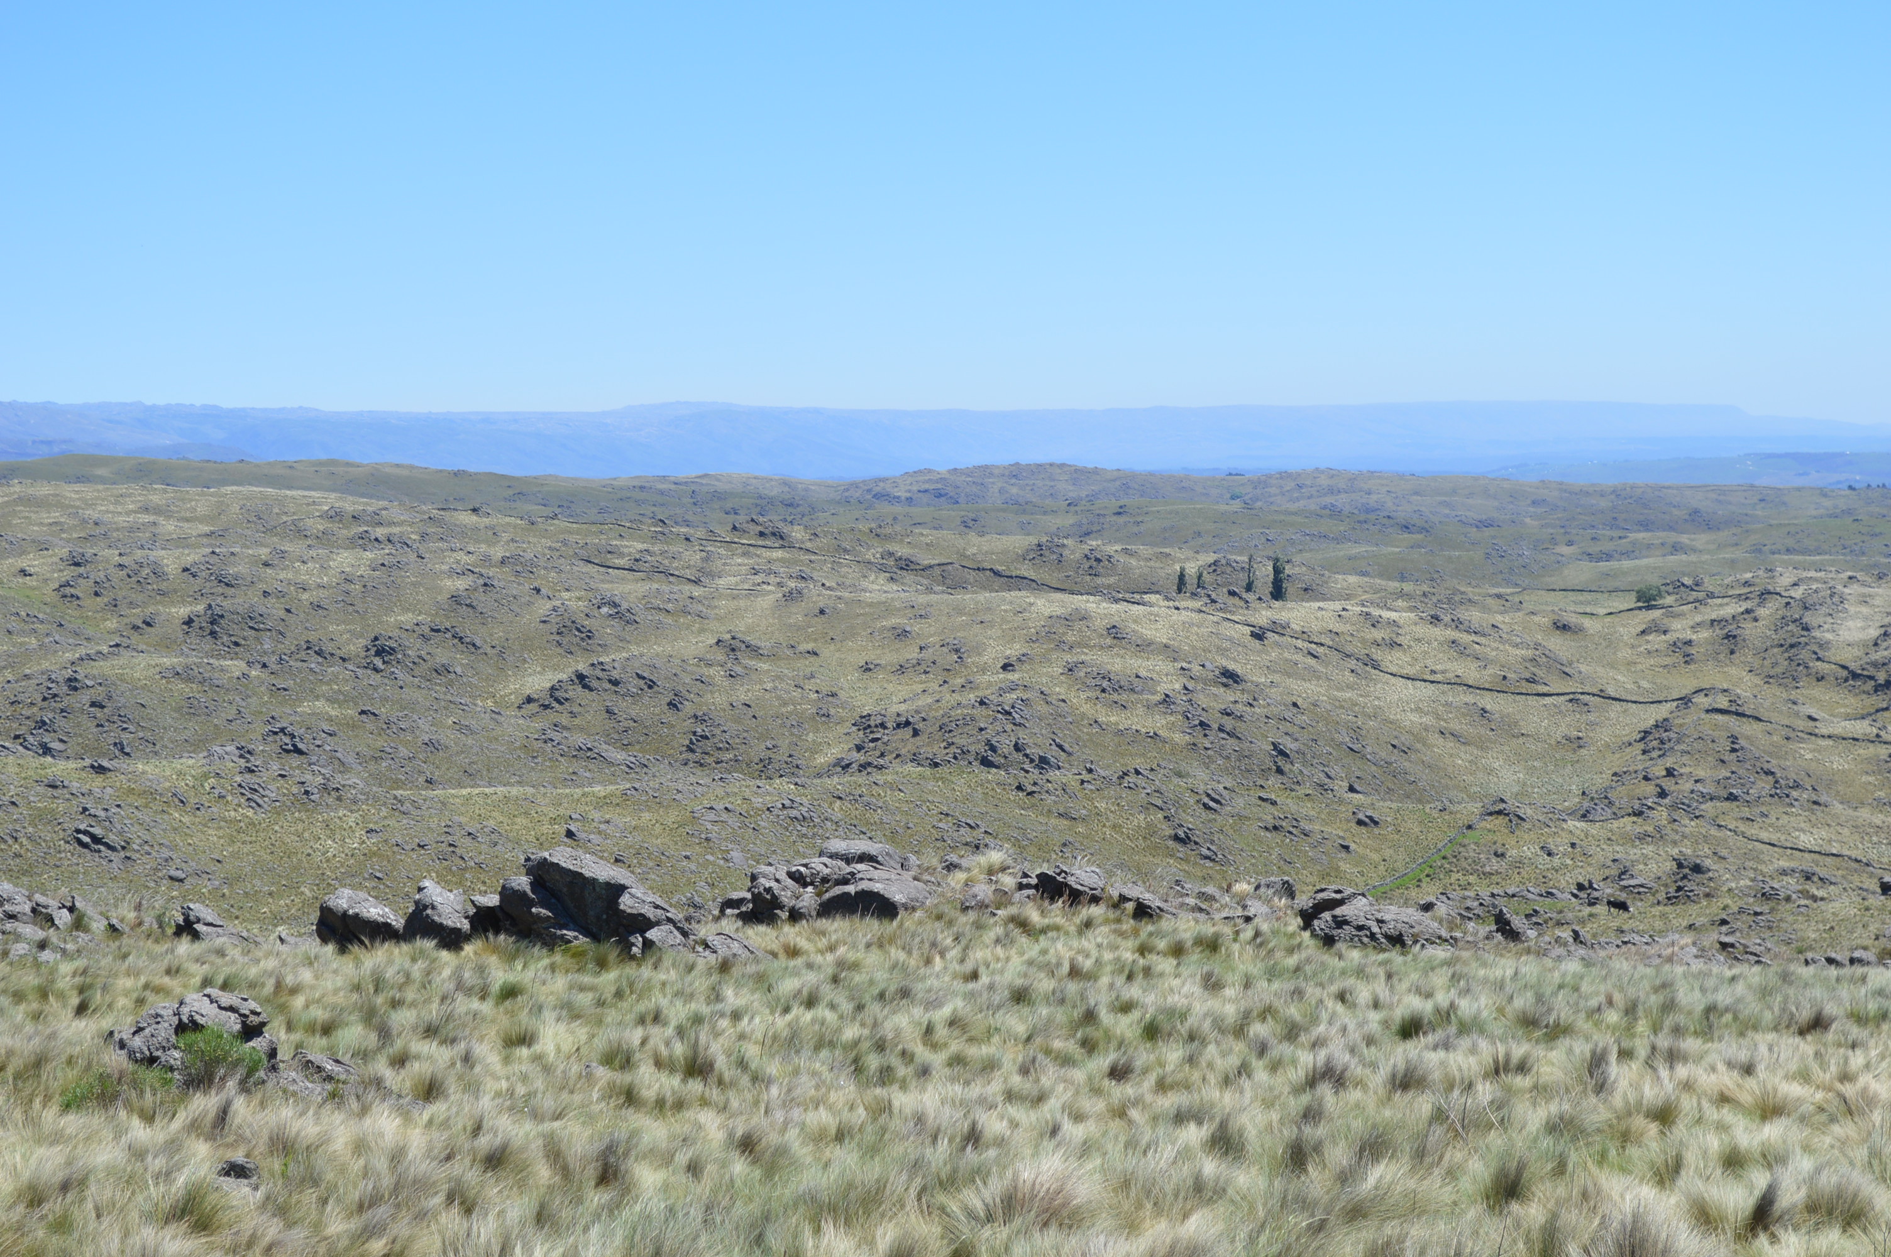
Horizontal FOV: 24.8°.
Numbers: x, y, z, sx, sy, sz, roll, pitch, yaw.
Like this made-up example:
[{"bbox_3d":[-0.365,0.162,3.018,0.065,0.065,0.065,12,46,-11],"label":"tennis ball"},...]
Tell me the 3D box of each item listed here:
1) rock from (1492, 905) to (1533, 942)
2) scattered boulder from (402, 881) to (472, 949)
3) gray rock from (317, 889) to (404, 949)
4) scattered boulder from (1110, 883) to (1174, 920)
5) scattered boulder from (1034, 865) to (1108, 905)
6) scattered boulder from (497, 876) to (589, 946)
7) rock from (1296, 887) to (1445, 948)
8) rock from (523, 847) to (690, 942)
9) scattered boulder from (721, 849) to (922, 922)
[{"bbox_3d":[7.637,4.002,58.000,0.546,0.495,0.546,0,3,0],"label":"rock"},{"bbox_3d":[-5.787,3.271,49.000,0.775,0.774,0.736,0,3,0],"label":"scattered boulder"},{"bbox_3d":[-6.747,3.347,49.500,0.983,0.690,0.835,0,3,0],"label":"gray rock"},{"bbox_3d":[2.580,3.588,56.500,0.817,0.479,0.613,0,3,0],"label":"scattered boulder"},{"bbox_3d":[1.707,3.494,58.500,0.964,0.534,0.723,0,3,0],"label":"scattered boulder"},{"bbox_3d":[-4.631,3.254,49.500,1.033,0.812,0.878,0,3,0],"label":"scattered boulder"},{"bbox_3d":[5.043,3.440,51.000,1.733,0.714,1.213,0,3,0],"label":"rock"},{"bbox_3d":[-3.940,3.098,50.000,1.884,1.087,1.319,0,3,0],"label":"rock"},{"bbox_3d":[-1.615,3.354,56.000,2.431,0.967,1.750,0,3,0],"label":"scattered boulder"}]

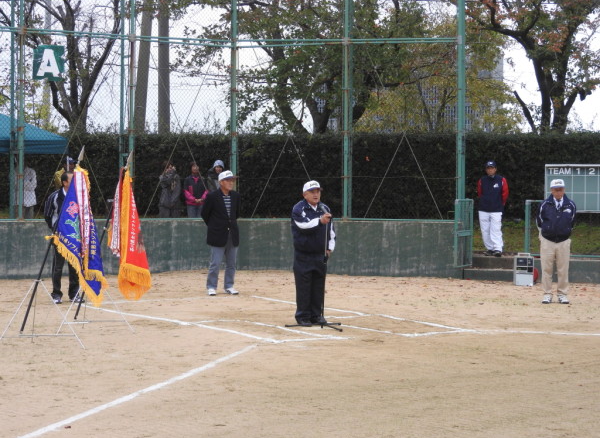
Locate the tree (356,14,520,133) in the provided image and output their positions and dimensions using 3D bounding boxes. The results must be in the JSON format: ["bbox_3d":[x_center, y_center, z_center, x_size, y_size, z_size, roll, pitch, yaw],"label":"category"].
[{"bbox_3d":[3.572,-2.437,38.000,4.400,5.600,4.300,0,2,0],"label":"tree"}]

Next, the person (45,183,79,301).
[{"bbox_3d":[-3.146,0.339,19.600,0.520,1.550,0.360,-1,2,-34],"label":"person"}]

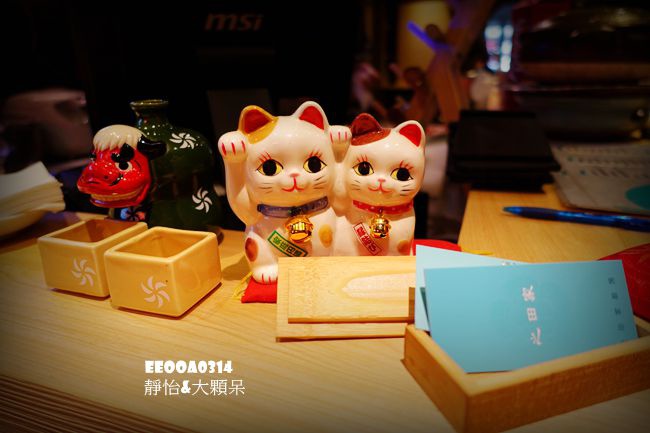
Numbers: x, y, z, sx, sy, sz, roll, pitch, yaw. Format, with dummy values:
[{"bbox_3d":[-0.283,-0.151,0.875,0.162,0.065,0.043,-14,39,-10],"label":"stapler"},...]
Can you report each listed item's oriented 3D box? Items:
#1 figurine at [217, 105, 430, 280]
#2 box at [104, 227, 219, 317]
[{"bbox_3d":[0.001,-0.019,0.271,0.122,0.102,0.068,-2,18,-5],"label":"figurine"},{"bbox_3d":[-0.096,0.032,0.263,0.046,0.033,0.046,5,19,16],"label":"box"}]

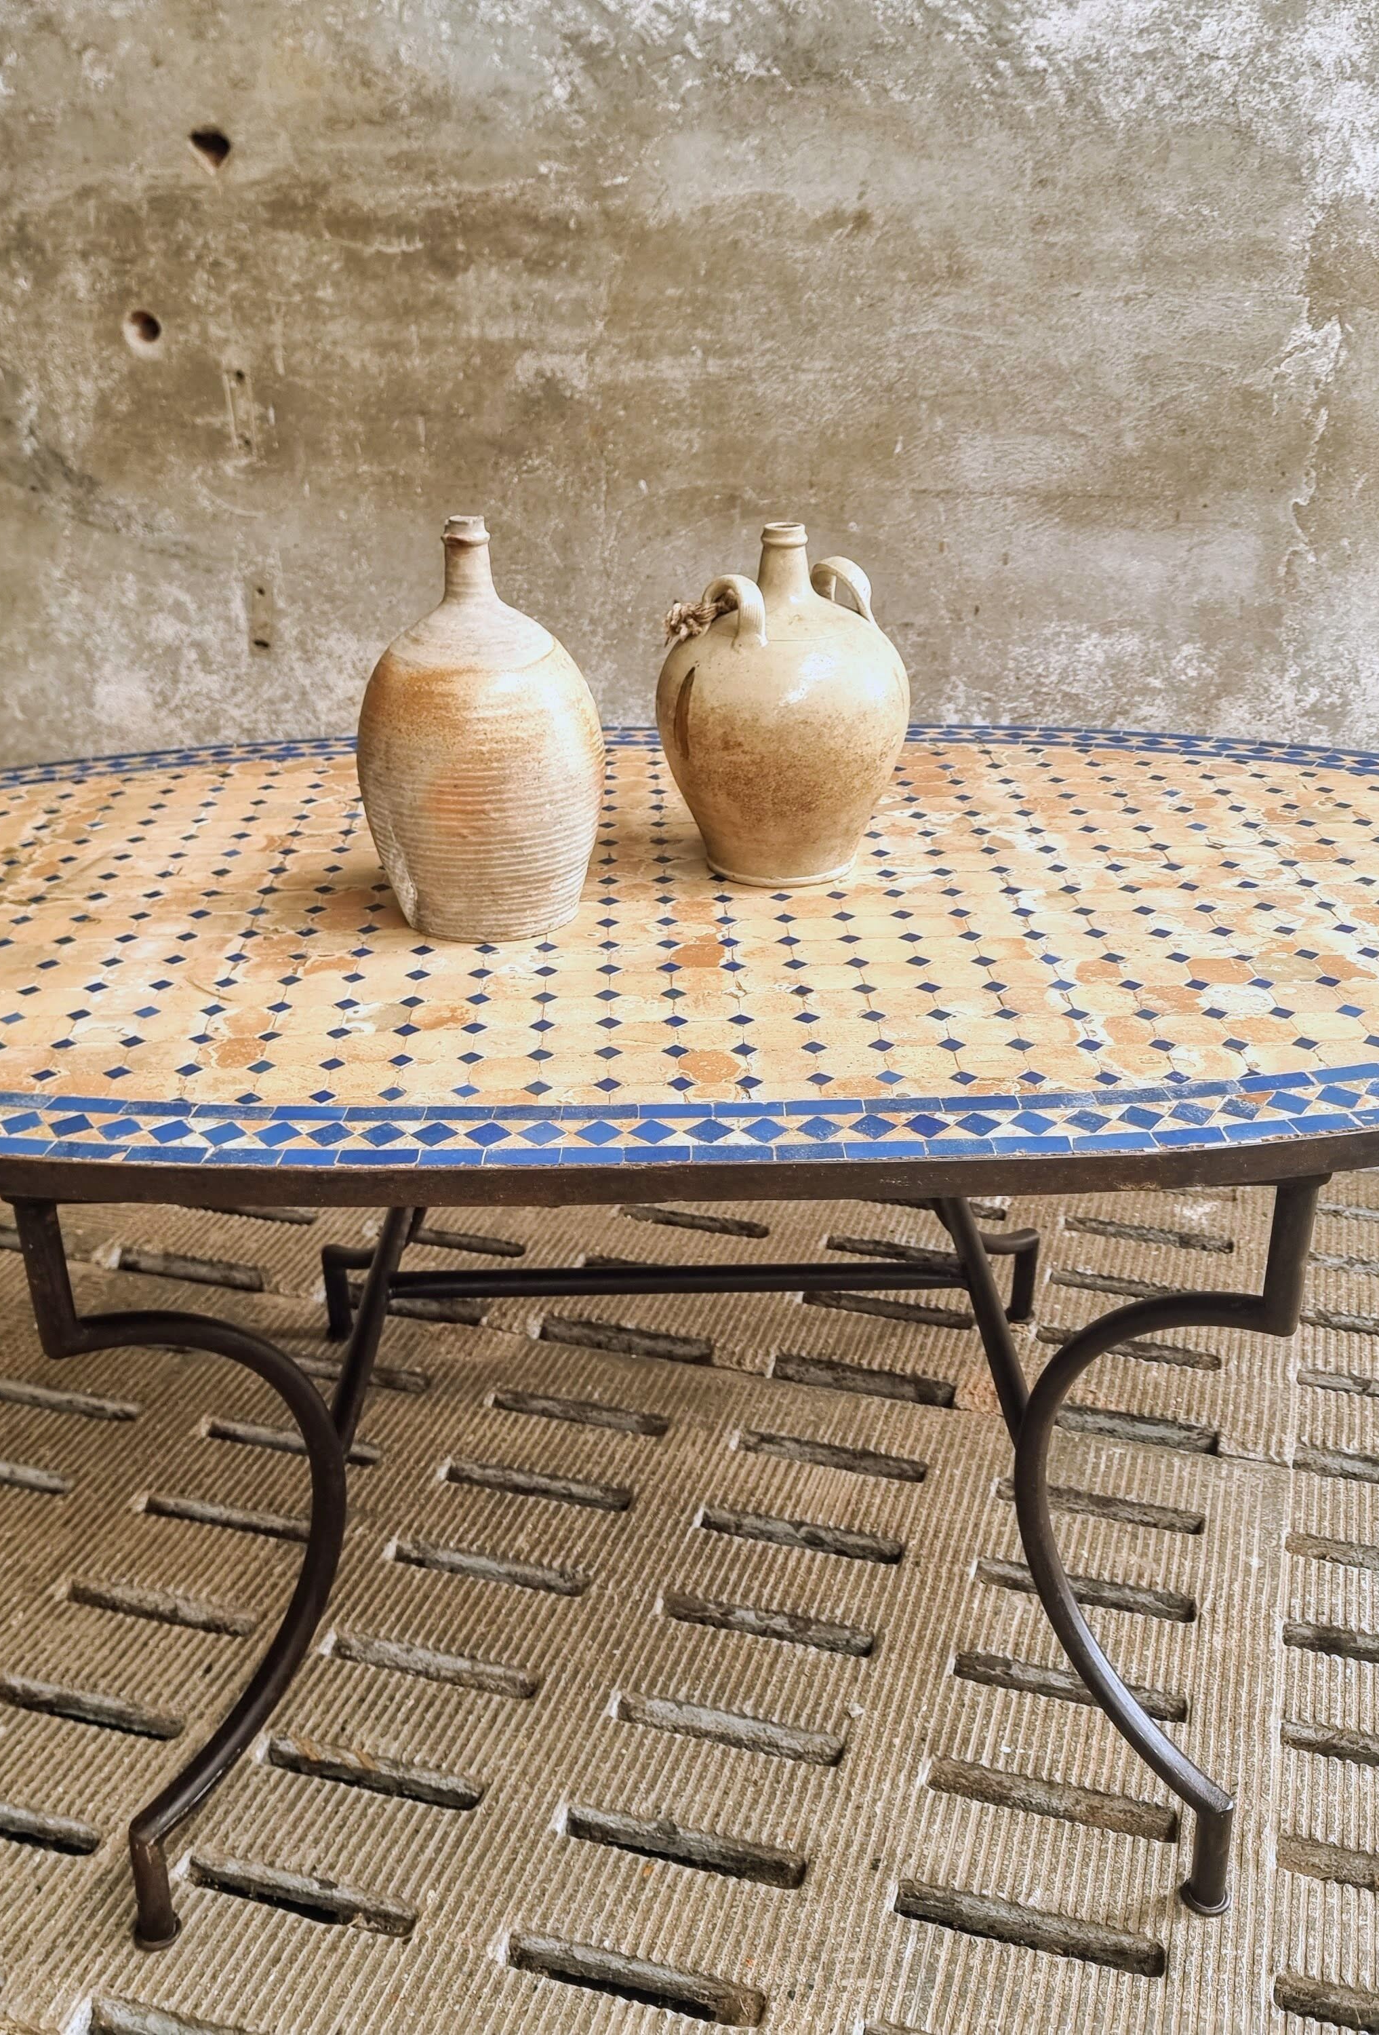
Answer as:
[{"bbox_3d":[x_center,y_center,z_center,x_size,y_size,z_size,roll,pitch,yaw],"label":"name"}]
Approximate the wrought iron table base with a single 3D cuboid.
[{"bbox_3d":[-0.014,0.238,1.788,0.900,0.719,0.894,-1,25,0],"label":"wrought iron table base"}]

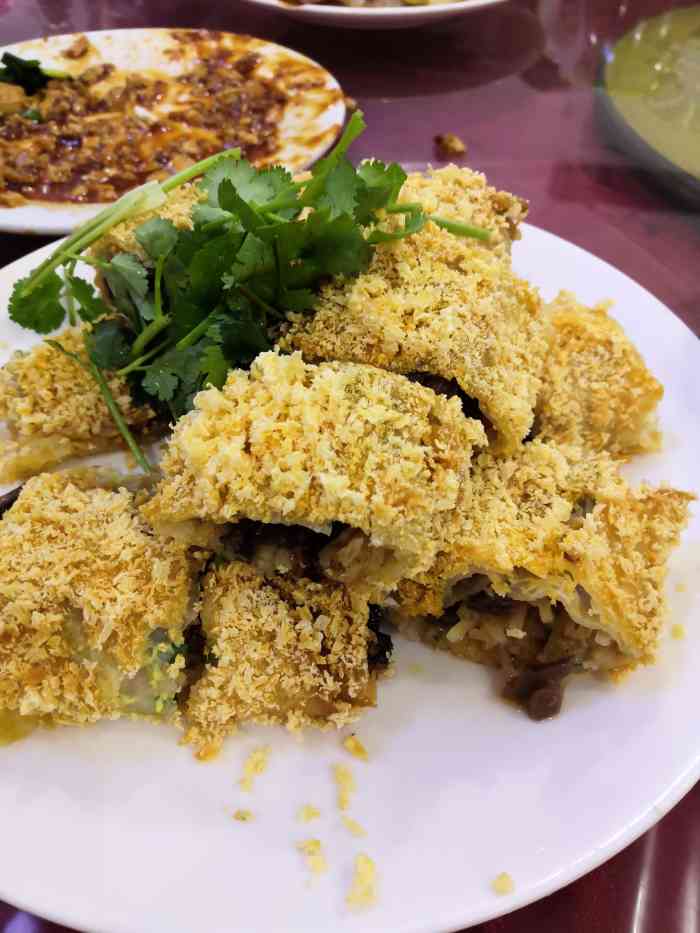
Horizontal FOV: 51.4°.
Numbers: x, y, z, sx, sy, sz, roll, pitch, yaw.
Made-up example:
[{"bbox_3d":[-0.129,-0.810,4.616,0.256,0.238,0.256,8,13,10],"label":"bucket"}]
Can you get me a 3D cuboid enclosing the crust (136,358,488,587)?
[{"bbox_3d":[-0.007,0.000,0.160,0.067,0.035,0.043,9,48,8],"label":"crust"}]

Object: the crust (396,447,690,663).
[{"bbox_3d":[0.048,0.018,0.187,0.067,0.038,0.048,9,48,8],"label":"crust"}]

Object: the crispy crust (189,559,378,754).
[{"bbox_3d":[-0.016,0.034,0.175,0.041,0.035,0.050,-5,48,-4],"label":"crispy crust"}]

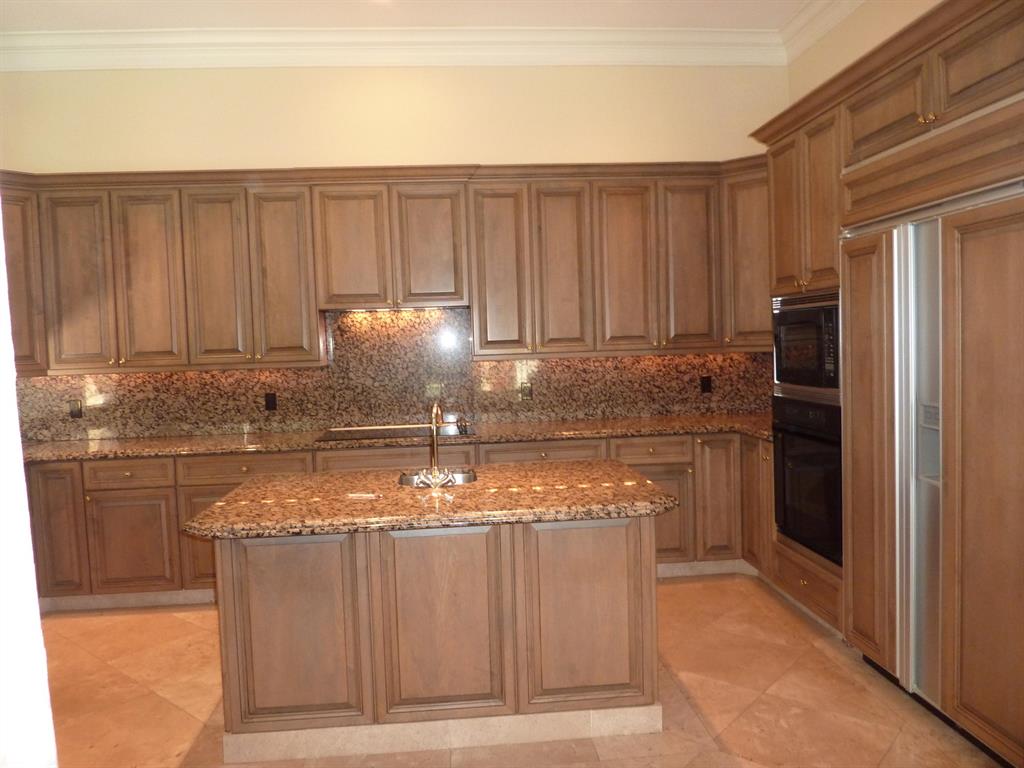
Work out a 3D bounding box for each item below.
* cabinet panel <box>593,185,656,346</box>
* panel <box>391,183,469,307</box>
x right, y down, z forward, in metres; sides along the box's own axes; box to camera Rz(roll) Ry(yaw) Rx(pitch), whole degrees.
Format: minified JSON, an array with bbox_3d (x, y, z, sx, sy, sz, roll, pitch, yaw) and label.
[{"bbox_3d":[0.705,-0.720,4.549,0.394,1.025,0.022,-2,3,-4],"label":"cabinet panel"},{"bbox_3d":[-0.487,-0.831,4.448,0.448,0.722,0.022,-2,3,-4],"label":"panel"}]

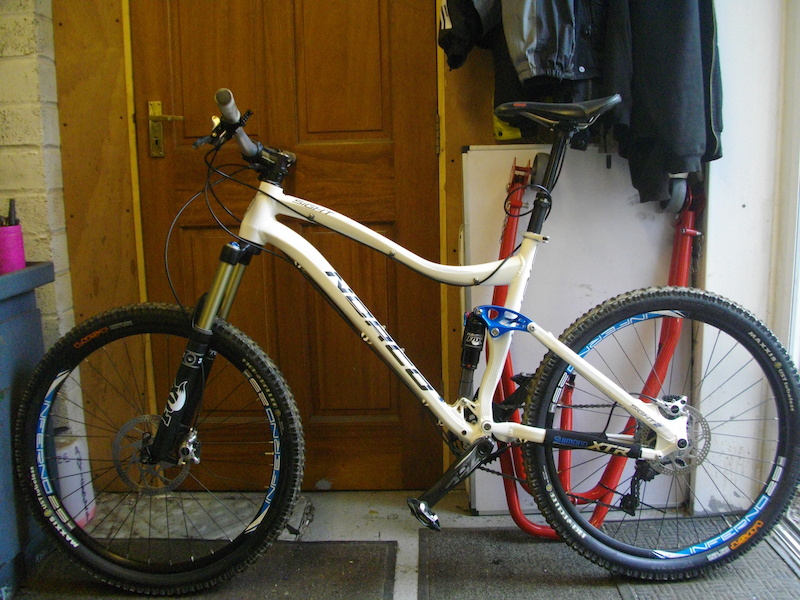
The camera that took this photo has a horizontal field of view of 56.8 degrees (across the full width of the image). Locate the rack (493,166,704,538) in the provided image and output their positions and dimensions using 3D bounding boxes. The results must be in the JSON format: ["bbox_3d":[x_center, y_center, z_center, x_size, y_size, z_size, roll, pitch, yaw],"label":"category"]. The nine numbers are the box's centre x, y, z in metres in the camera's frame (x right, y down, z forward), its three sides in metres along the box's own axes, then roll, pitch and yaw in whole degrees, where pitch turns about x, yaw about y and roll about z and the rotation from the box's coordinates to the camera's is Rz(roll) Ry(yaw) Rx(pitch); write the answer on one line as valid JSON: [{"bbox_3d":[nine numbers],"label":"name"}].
[{"bbox_3d":[0.518,0.129,1.930,0.530,0.940,0.190,-1,-2,0],"label":"rack"}]

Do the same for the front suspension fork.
[{"bbox_3d":[-0.428,0.108,1.640,0.105,0.500,0.172,22,3,0],"label":"front suspension fork"}]

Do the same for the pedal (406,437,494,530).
[{"bbox_3d":[0.108,0.384,1.555,0.200,0.090,0.110,-43,3,2],"label":"pedal"}]

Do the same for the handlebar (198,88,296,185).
[{"bbox_3d":[-0.310,-0.318,1.610,0.125,0.125,0.720,-1,4,0],"label":"handlebar"}]

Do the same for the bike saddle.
[{"bbox_3d":[0.345,-0.409,1.610,0.272,0.068,0.137,-1,4,0],"label":"bike saddle"}]

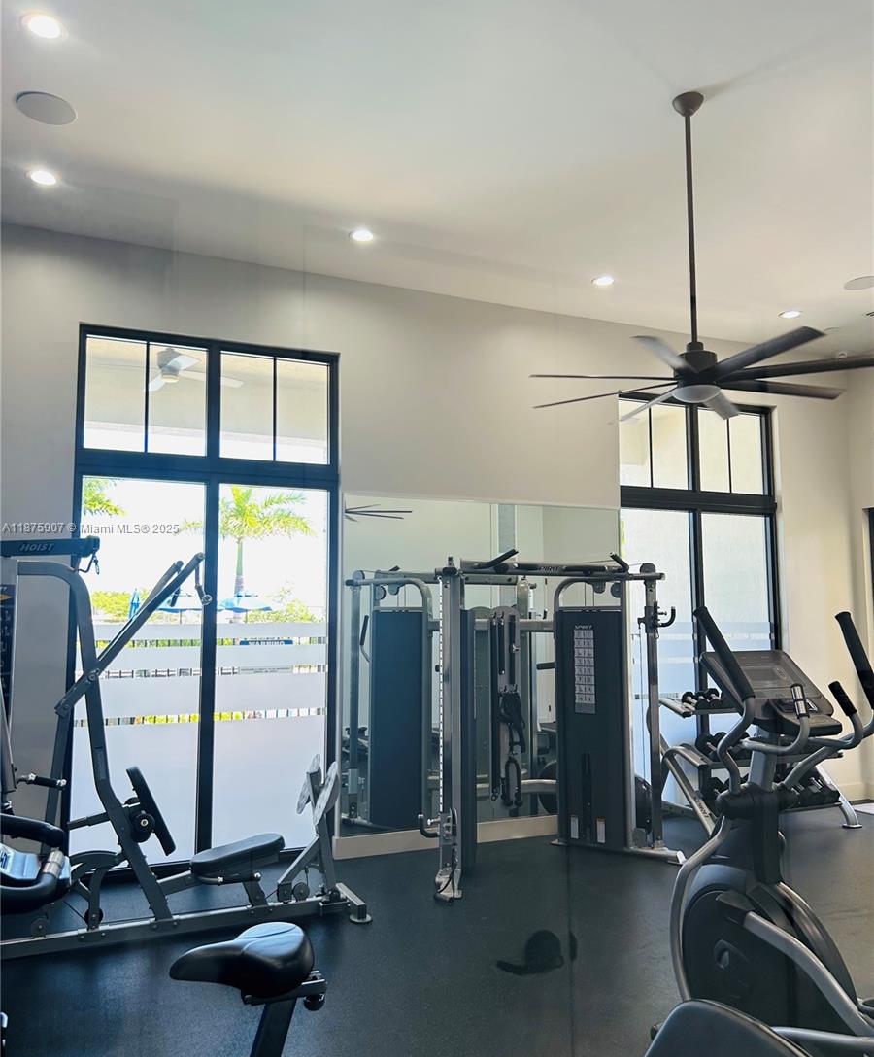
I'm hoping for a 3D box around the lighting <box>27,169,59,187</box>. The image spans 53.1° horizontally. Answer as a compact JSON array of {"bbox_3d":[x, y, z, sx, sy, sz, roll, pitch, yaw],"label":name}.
[{"bbox_3d":[-2.238,-1.996,4.981,0.175,0.030,0.175,2,-6,-23],"label":"lighting"}]

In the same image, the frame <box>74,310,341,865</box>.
[{"bbox_3d":[-1.559,0.492,6.026,1.788,3.614,0.122,2,-6,-23],"label":"frame"}]

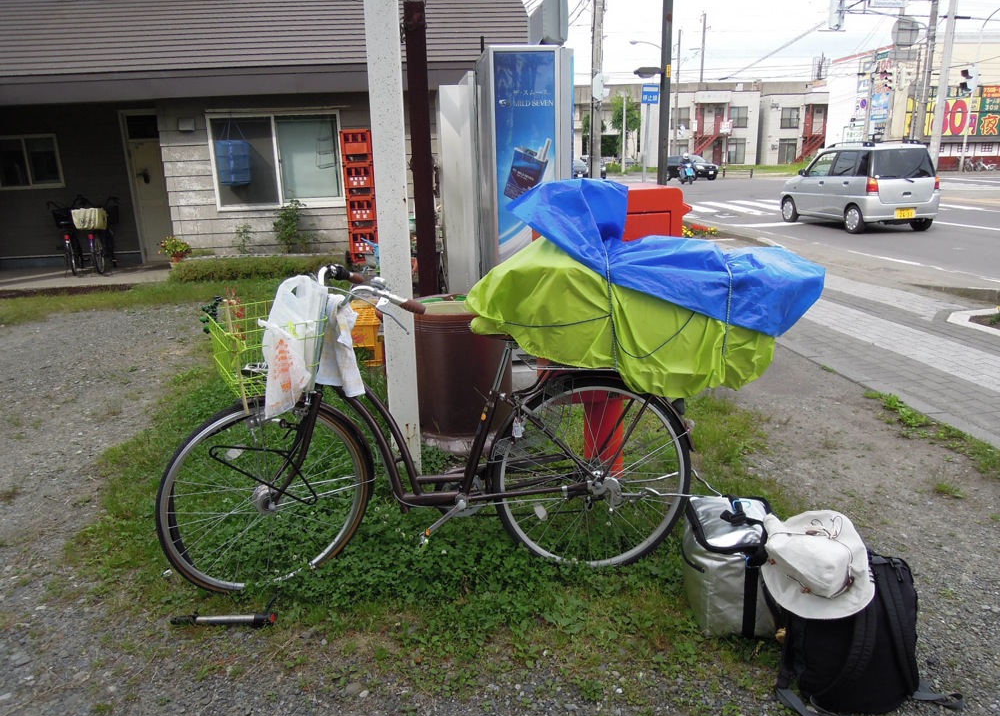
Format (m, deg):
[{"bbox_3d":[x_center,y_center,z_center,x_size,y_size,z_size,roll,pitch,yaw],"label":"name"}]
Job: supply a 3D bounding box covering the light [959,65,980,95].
[{"bbox_3d":[15.575,-9.223,23.000,0.500,0.920,0.420,3,16,17],"label":"light"}]

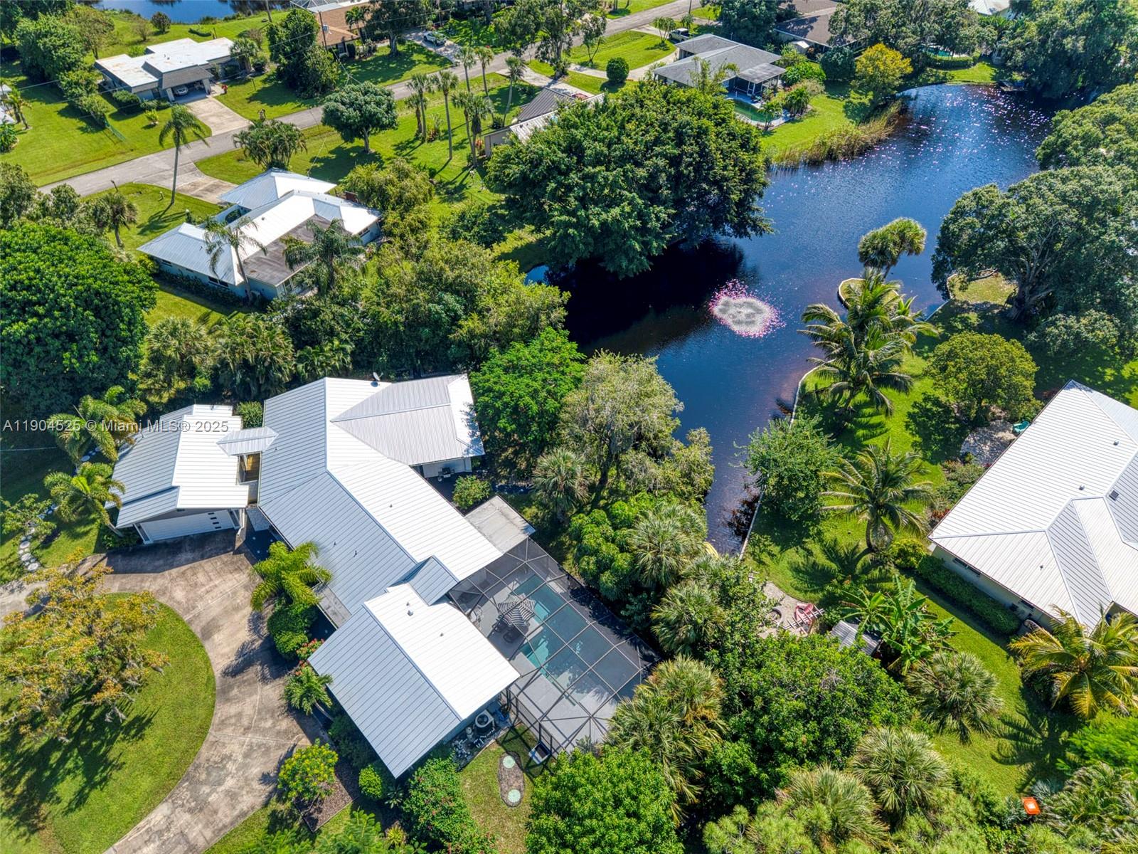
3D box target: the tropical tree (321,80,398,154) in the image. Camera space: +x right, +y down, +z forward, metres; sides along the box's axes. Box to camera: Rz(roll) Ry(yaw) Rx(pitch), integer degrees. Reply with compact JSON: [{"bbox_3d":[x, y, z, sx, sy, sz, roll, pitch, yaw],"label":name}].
[{"bbox_3d":[-25.959,-38.457,98.926,9.100,8.300,9.000,2,44,0],"label":"tropical tree"}]

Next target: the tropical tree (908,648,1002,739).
[{"bbox_3d":[21.349,15.844,44.719,5.100,6.600,5.100,1,45,0],"label":"tropical tree"}]

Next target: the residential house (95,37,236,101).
[{"bbox_3d":[-55.885,-51.830,113.698,17.900,3.900,14.700,-32,53,-30],"label":"residential house"}]

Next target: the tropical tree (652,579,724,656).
[{"bbox_3d":[6.990,12.666,48.530,4.500,6.600,4.500,2,44,0],"label":"tropical tree"}]

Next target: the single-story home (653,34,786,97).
[{"bbox_3d":[22.257,-55.022,120.508,19.800,4.300,18.200,-33,54,-31],"label":"single-story home"}]

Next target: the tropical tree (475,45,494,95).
[{"bbox_3d":[-10.774,-44.470,103.262,2.750,9.600,2.700,2,44,0],"label":"tropical tree"}]

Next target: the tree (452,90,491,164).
[{"bbox_3d":[-11.563,-35.795,95.040,4.800,8.500,3.300,2,44,0],"label":"tree"}]

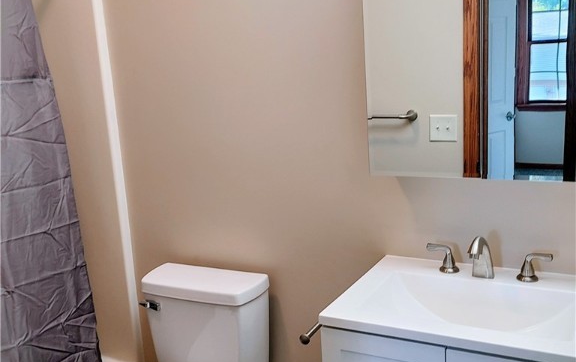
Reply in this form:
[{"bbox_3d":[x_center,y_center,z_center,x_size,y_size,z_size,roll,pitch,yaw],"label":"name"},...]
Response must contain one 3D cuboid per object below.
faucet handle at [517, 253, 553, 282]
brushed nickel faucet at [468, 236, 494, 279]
[{"bbox_3d":[0.648,0.225,1.516,0.088,0.074,0.054,2,11,28],"label":"faucet handle"},{"bbox_3d":[0.508,0.203,1.520,0.059,0.131,0.162,2,11,28],"label":"brushed nickel faucet"}]

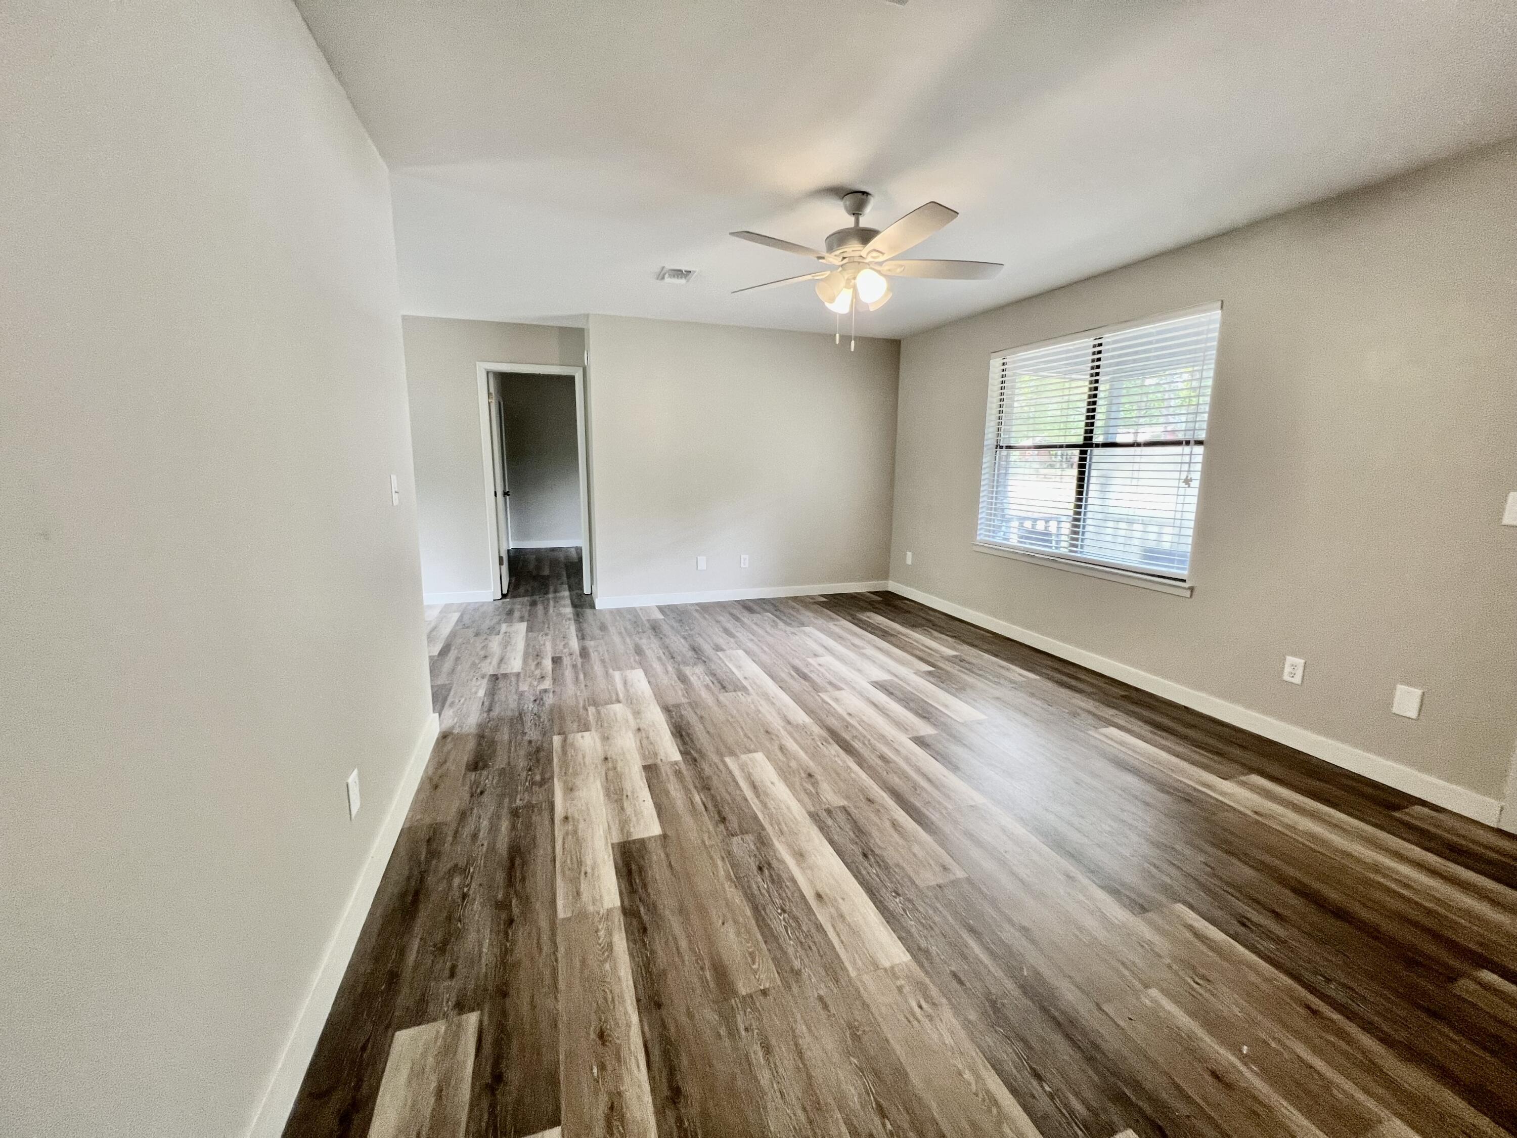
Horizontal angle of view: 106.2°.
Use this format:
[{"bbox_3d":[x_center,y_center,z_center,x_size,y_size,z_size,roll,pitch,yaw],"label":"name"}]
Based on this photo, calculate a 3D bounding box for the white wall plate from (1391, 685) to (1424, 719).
[{"bbox_3d":[2.713,0.552,2.374,0.008,0.118,0.072,-3,11,-20],"label":"white wall plate"}]

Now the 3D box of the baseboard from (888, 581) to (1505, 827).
[{"bbox_3d":[2.095,0.558,4.075,0.015,0.096,4.166,-3,11,-20],"label":"baseboard"}]

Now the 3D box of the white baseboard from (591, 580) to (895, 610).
[{"bbox_3d":[-0.025,0.246,5.504,2.970,0.095,0.015,-3,11,-20],"label":"white baseboard"}]

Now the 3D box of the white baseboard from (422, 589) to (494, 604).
[{"bbox_3d":[-2.741,0.260,5.131,0.640,0.094,0.015,-3,11,-20],"label":"white baseboard"}]

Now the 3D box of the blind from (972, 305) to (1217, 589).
[{"bbox_3d":[2.128,-0.824,3.865,0.055,1.459,1.638,-3,11,-20],"label":"blind"}]

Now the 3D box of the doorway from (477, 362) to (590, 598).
[{"bbox_3d":[-2.037,-0.769,5.252,0.862,2.100,0.140,-3,11,-20],"label":"doorway"}]

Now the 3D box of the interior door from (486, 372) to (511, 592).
[{"bbox_3d":[-2.535,-0.817,5.601,0.038,2.030,0.760,-3,11,-20],"label":"interior door"}]

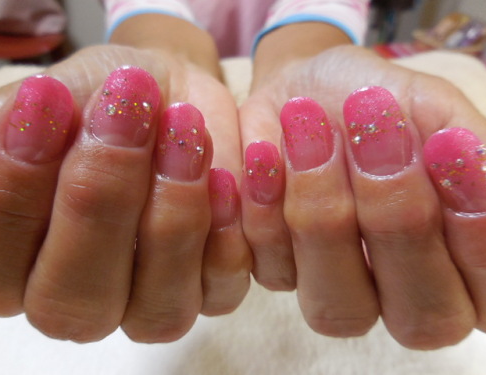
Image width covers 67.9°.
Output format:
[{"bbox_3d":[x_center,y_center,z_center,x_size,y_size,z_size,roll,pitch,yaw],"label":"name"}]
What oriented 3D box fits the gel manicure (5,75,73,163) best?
[{"bbox_3d":[-0.041,-0.014,0.074,0.011,0.019,0.004,11,-20,-29],"label":"gel manicure"}]

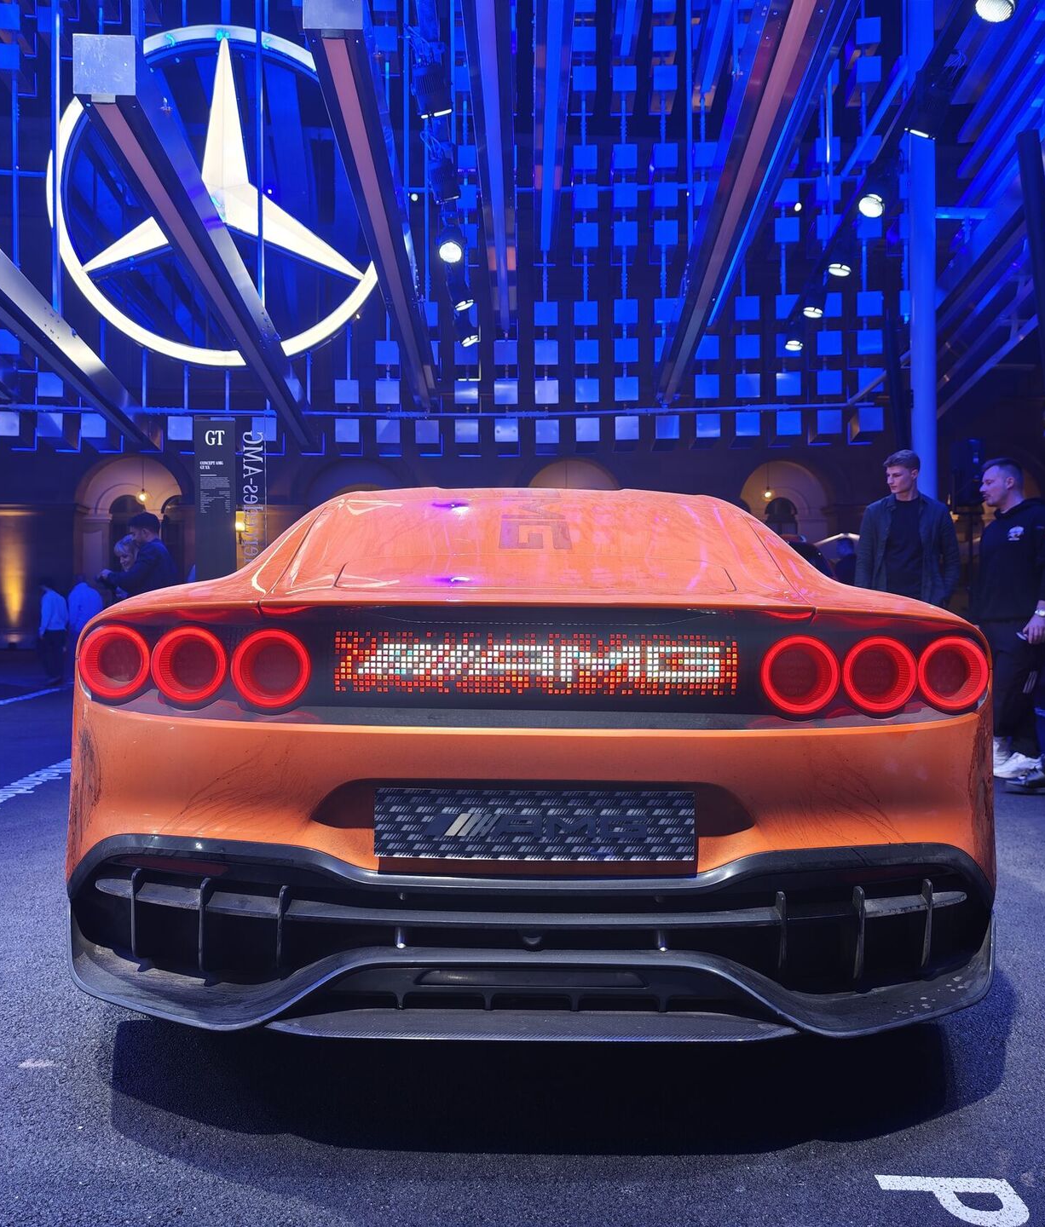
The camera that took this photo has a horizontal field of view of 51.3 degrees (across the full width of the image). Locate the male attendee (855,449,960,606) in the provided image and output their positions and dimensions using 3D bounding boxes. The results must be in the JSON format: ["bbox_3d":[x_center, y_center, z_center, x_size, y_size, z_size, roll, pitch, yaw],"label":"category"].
[{"bbox_3d":[2.160,-0.040,6.100,0.570,1.760,0.370,1,1,24],"label":"male attendee"}]

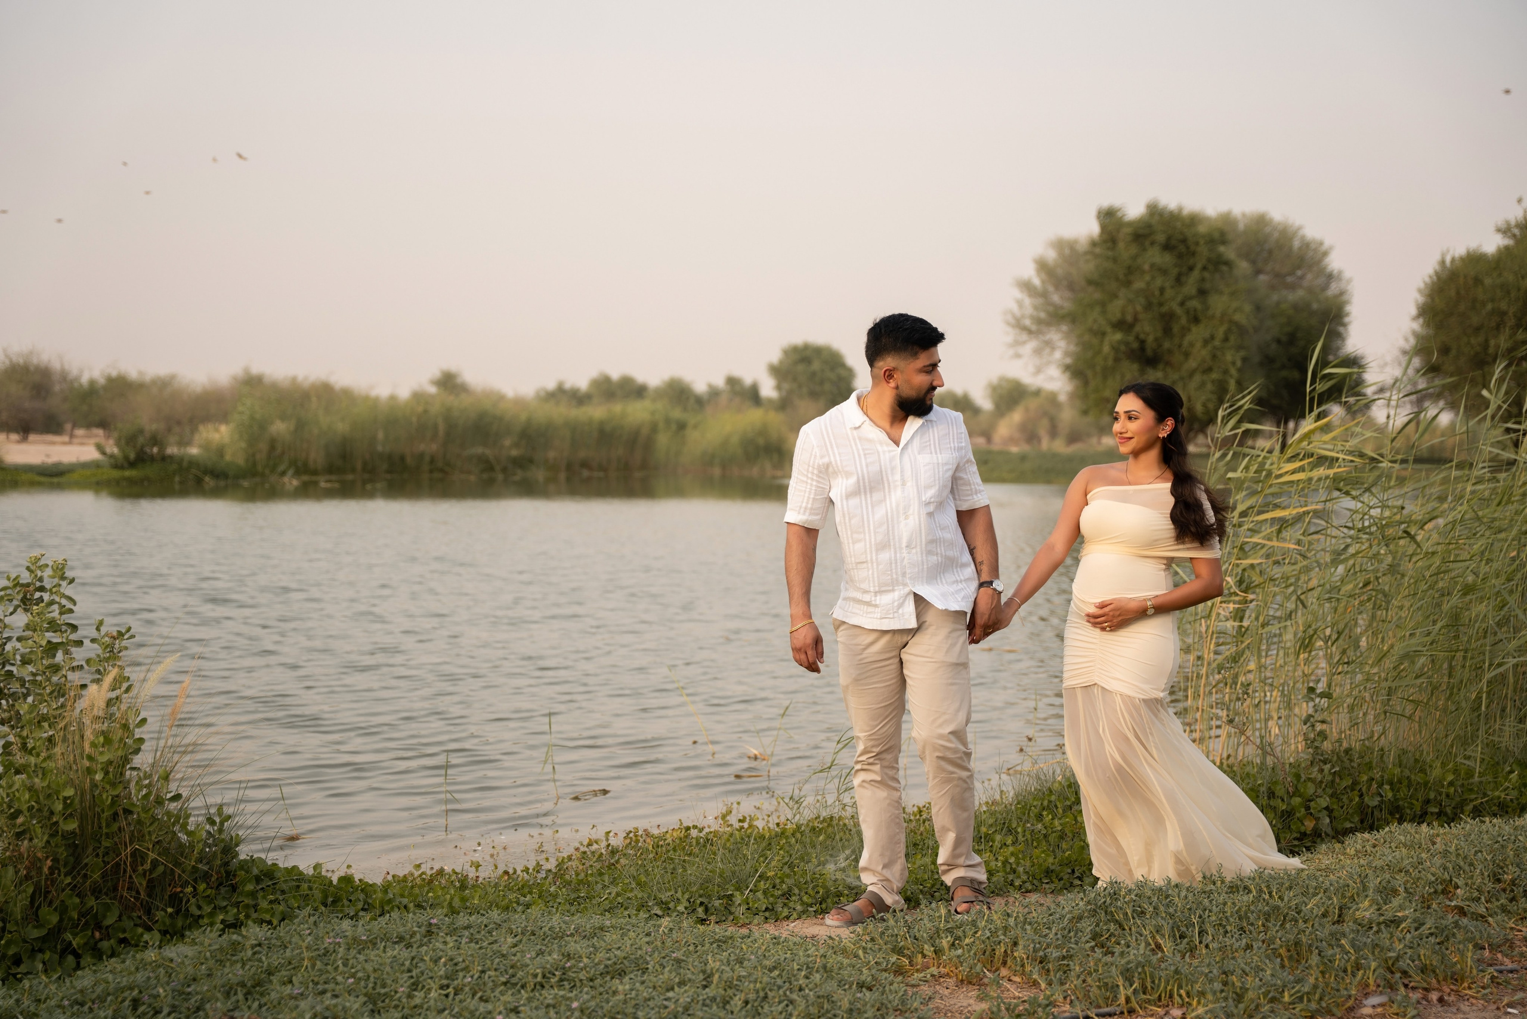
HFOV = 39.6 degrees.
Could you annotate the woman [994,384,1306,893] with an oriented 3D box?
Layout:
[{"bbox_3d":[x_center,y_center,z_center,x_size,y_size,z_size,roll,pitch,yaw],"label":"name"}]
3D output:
[{"bbox_3d":[1.237,0.379,6.780,0.800,1.610,0.550,1,3,22],"label":"woman"}]

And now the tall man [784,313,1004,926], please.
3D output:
[{"bbox_3d":[0.385,0.311,6.250,0.630,1.780,0.420,0,2,-6],"label":"tall man"}]

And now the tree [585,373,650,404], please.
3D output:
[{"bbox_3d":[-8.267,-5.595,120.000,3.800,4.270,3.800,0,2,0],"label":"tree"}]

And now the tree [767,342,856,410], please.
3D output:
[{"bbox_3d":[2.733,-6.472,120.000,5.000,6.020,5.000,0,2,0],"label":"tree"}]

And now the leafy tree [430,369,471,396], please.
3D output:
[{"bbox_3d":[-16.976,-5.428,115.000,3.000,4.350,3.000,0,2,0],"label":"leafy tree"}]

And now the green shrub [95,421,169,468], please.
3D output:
[{"bbox_3d":[-17.255,-1.745,58.000,2.000,1.400,1.800,0,2,0],"label":"green shrub"}]

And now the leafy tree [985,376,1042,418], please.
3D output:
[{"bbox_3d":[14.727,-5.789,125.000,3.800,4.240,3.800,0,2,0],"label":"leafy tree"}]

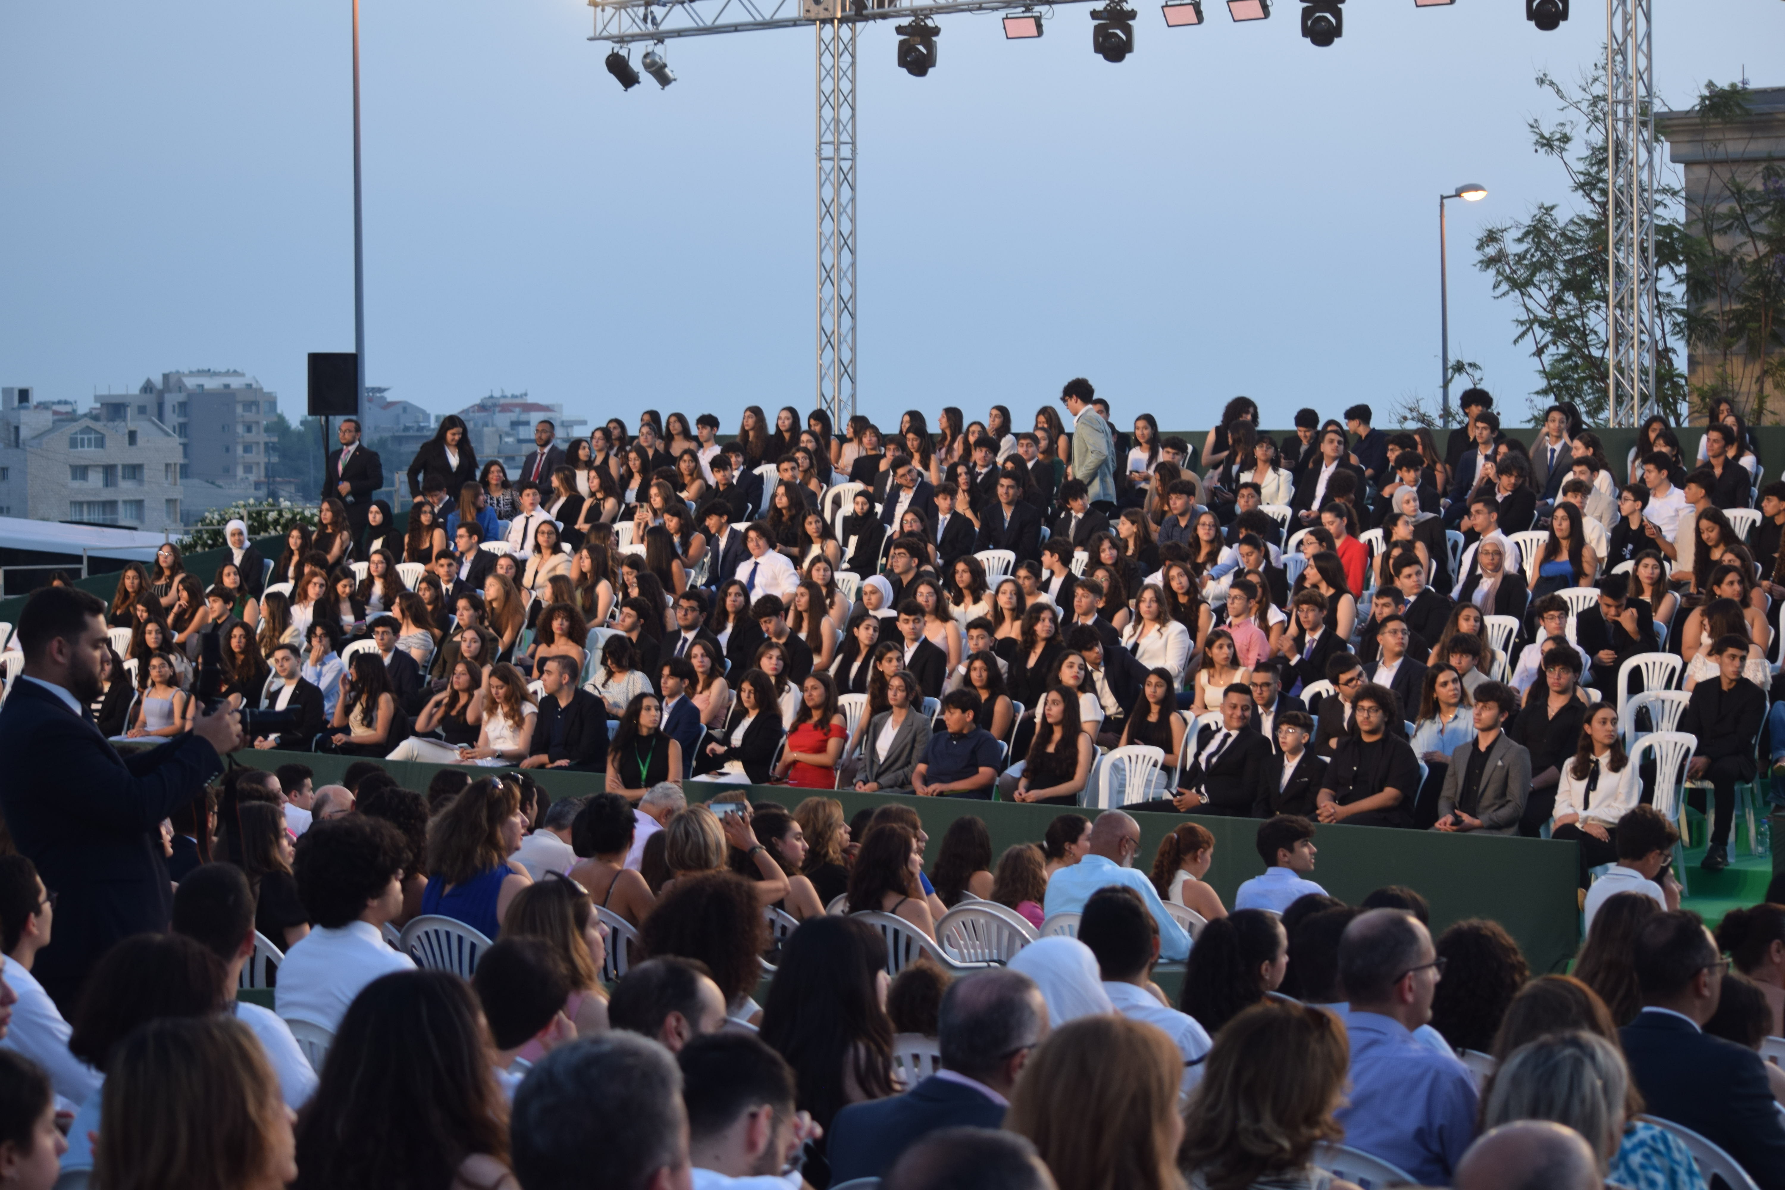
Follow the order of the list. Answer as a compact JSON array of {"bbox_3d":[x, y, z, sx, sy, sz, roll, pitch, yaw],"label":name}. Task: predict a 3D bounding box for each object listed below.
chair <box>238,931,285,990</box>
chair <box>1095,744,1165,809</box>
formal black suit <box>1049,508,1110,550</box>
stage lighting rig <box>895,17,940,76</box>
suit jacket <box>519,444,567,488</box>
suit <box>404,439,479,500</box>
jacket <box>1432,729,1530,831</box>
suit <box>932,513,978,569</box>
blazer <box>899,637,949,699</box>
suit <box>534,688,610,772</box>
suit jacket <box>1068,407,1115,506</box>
[{"bbox_3d":[-2.128,1.468,13.905,0.570,0.820,0.560,1,3,41],"label":"chair"},{"bbox_3d":[1.147,1.226,21.650,0.460,0.850,0.520,1,3,38],"label":"chair"},{"bbox_3d":[1.426,-0.403,30.900,0.450,0.520,0.340,0,1,34],"label":"formal black suit"},{"bbox_3d":[0.225,-5.037,37.400,0.370,0.510,0.300,1,3,28],"label":"stage lighting rig"},{"bbox_3d":[-3.341,-1.078,38.800,0.500,0.700,0.300,0,1,28],"label":"suit jacket"},{"bbox_3d":[-3.706,-0.977,33.500,0.560,0.640,0.340,-1,2,-12],"label":"suit"},{"bbox_3d":[3.116,1.016,21.300,0.470,0.600,0.340,1,2,41],"label":"jacket"},{"bbox_3d":[0.452,-0.345,29.600,0.440,0.560,0.340,1,3,36],"label":"suit"},{"bbox_3d":[0.168,0.579,27.200,0.310,0.600,0.430,-2,2,-45],"label":"blazer"},{"bbox_3d":[-1.938,0.862,24.400,0.480,0.580,0.440,1,3,38],"label":"suit"},{"bbox_3d":[1.541,-1.053,31.300,0.320,0.740,0.440,0,2,23],"label":"suit jacket"}]

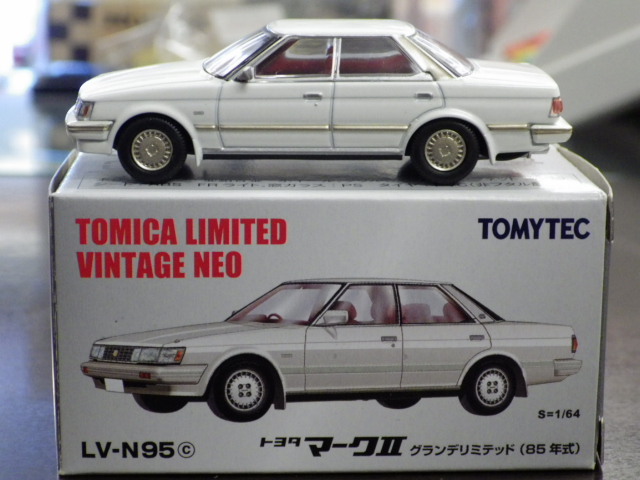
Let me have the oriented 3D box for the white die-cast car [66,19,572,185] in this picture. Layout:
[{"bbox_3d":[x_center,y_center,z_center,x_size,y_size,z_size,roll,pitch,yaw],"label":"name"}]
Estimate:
[{"bbox_3d":[0.000,-0.021,0.238,0.073,0.022,0.027,0,12,-2],"label":"white die-cast car"}]

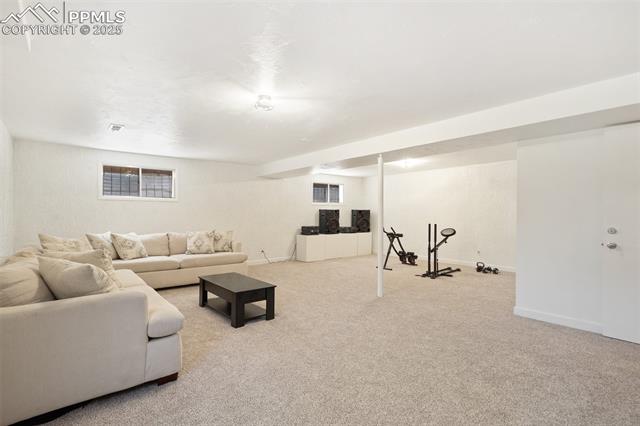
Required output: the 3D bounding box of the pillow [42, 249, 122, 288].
[{"bbox_3d":[-2.021,0.527,2.450,0.480,0.440,0.170,0,21,8],"label":"pillow"}]

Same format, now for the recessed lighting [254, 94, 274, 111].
[{"bbox_3d":[-0.483,-0.965,2.499,0.150,0.100,0.150,0,1,0],"label":"recessed lighting"}]

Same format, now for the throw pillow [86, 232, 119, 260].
[{"bbox_3d":[-3.328,0.520,4.350,0.160,0.430,0.460,-27,-13,27],"label":"throw pillow"}]

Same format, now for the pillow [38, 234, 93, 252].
[{"bbox_3d":[-3.360,0.519,3.778,0.170,0.440,0.500,-16,-6,25],"label":"pillow"}]

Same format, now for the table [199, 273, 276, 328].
[{"bbox_3d":[-1.052,1.040,3.529,0.501,0.384,1.058,0,0,-43],"label":"table"}]

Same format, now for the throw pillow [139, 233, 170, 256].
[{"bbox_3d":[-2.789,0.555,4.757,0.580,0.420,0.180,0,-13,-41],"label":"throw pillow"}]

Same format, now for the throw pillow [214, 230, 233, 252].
[{"bbox_3d":[-1.849,0.562,5.420,0.450,0.420,0.150,0,-12,-40],"label":"throw pillow"}]

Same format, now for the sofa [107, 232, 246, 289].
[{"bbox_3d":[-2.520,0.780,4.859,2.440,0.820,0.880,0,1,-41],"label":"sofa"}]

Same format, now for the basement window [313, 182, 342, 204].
[{"bbox_3d":[0.243,-0.535,8.132,1.190,0.610,0.100,0,0,-42],"label":"basement window"}]

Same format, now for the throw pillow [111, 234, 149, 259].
[{"bbox_3d":[-3.007,0.538,4.500,0.160,0.430,0.460,-27,-13,27],"label":"throw pillow"}]

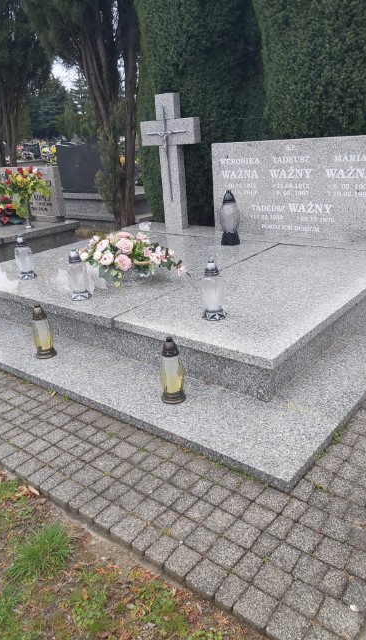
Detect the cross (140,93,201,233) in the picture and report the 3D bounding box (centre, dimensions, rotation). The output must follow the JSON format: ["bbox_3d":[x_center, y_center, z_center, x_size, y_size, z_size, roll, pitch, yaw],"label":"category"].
[{"bbox_3d":[-0.105,-1.651,5.092,0.713,1.343,0.104,13,27,37],"label":"cross"}]

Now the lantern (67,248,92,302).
[{"bbox_3d":[-0.686,-0.300,3.147,0.134,0.326,0.134,13,27,37],"label":"lantern"}]

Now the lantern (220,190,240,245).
[{"bbox_3d":[0.422,-0.926,4.334,0.165,0.466,0.165,-4,21,2],"label":"lantern"}]

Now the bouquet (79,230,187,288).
[{"bbox_3d":[-0.379,-0.477,3.546,0.776,0.320,0.407,13,27,37],"label":"bouquet"}]

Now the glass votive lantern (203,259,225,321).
[{"bbox_3d":[0.166,-0.168,2.635,0.131,0.322,0.131,-4,21,2],"label":"glass votive lantern"}]

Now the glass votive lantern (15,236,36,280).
[{"bbox_3d":[-1.231,-0.483,3.733,0.131,0.323,0.131,13,27,37],"label":"glass votive lantern"}]

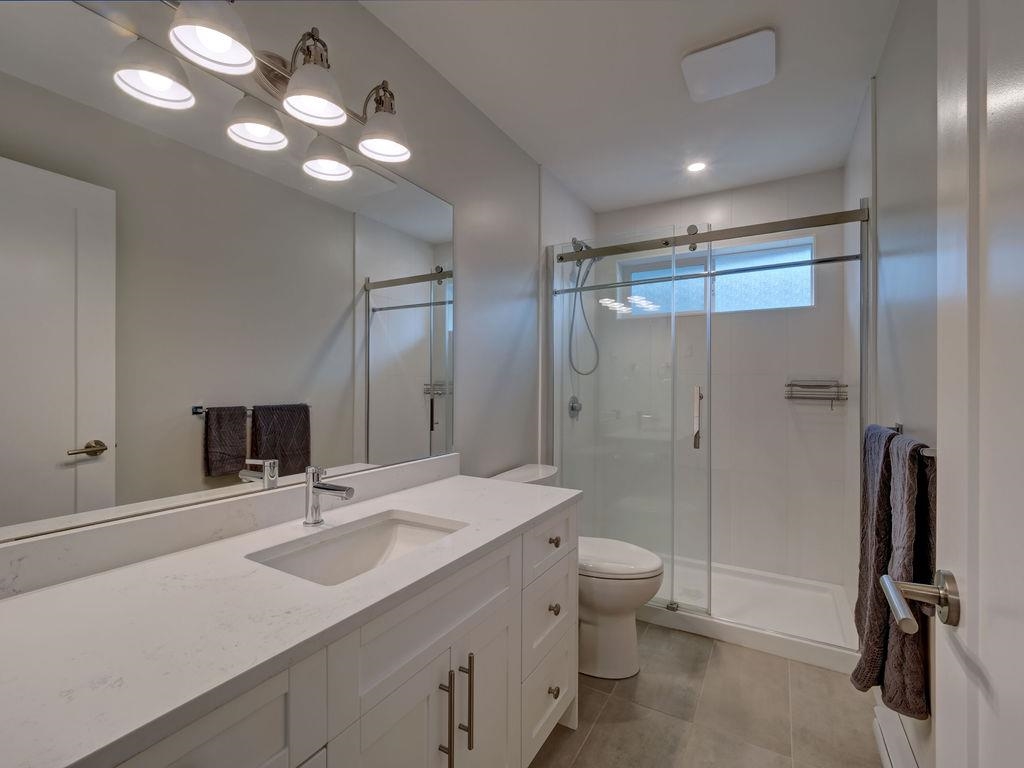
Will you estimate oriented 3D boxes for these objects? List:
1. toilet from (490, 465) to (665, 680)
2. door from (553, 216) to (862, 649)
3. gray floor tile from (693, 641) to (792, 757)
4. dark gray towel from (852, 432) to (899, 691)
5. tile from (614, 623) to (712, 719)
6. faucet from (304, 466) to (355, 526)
[{"bbox_3d":[0.326,0.846,1.908,0.726,0.795,0.417,0,-1,34],"label":"toilet"},{"bbox_3d":[0.903,0.197,2.176,1.472,1.966,0.080,0,0,27],"label":"door"},{"bbox_3d":[0.958,1.252,1.698,0.303,0.010,0.601,0,0,32],"label":"gray floor tile"},{"bbox_3d":[1.028,0.503,1.159,0.119,0.755,0.348,0,0,32],"label":"dark gray towel"},{"bbox_3d":[0.694,1.251,1.843,0.303,0.010,0.601,0,0,32],"label":"tile"},{"bbox_3d":[-0.471,0.296,1.066,0.194,0.152,0.056,0,0,32],"label":"faucet"}]

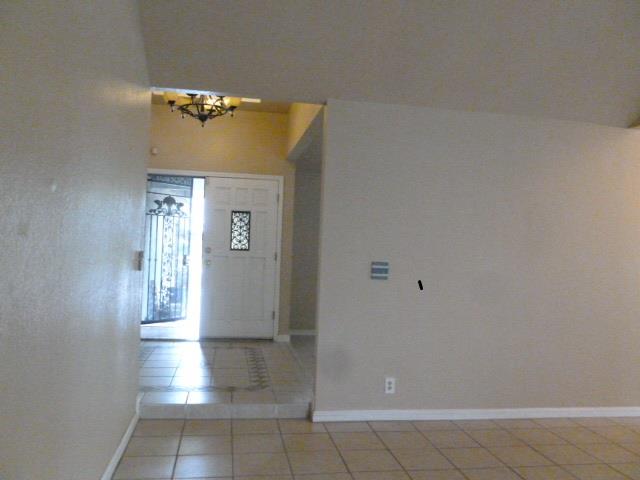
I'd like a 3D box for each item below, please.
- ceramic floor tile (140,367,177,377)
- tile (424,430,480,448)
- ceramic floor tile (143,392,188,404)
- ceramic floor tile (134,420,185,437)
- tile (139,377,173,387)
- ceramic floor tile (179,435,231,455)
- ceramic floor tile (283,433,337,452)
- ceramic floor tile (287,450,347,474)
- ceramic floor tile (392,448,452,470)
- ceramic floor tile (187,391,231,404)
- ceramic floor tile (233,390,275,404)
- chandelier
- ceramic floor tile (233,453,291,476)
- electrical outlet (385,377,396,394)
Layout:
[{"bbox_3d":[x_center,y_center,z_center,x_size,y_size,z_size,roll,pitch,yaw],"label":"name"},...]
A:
[{"bbox_3d":[-1.482,1.205,4.704,0.326,0.010,0.326,2,-1,-10],"label":"ceramic floor tile"},{"bbox_3d":[0.886,1.362,3.538,0.318,0.010,0.318,2,-1,-9],"label":"tile"},{"bbox_3d":[-1.166,1.193,3.888,0.320,0.010,0.325,2,-1,-9],"label":"ceramic floor tile"},{"bbox_3d":[-1.109,1.303,3.571,0.326,0.010,0.326,2,-1,-10],"label":"ceramic floor tile"},{"bbox_3d":[-1.425,1.199,4.380,0.326,0.010,0.326,2,-1,-10],"label":"tile"},{"bbox_3d":[-0.728,1.311,3.302,0.326,0.010,0.326,2,-1,-10],"label":"ceramic floor tile"},{"bbox_3d":[-0.078,1.337,3.414,0.326,0.010,0.326,2,-1,-10],"label":"ceramic floor tile"},{"bbox_3d":[-0.022,1.318,3.060,0.318,0.010,0.318,2,-1,-9],"label":"ceramic floor tile"},{"bbox_3d":[0.628,1.359,3.203,0.326,0.010,0.326,2,-1,-10],"label":"ceramic floor tile"},{"bbox_3d":[-0.837,1.205,3.933,0.320,0.010,0.325,2,-1,-9],"label":"ceramic floor tile"},{"bbox_3d":[-0.512,1.223,4.012,0.326,0.010,0.326,2,-1,-10],"label":"ceramic floor tile"},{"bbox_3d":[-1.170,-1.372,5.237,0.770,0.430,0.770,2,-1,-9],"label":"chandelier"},{"bbox_3d":[-0.346,1.318,3.034,0.326,0.010,0.326,2,-1,-10],"label":"ceramic floor tile"},{"bbox_3d":[0.528,1.092,3.870,0.073,0.116,0.012,2,-1,-9],"label":"electrical outlet"}]

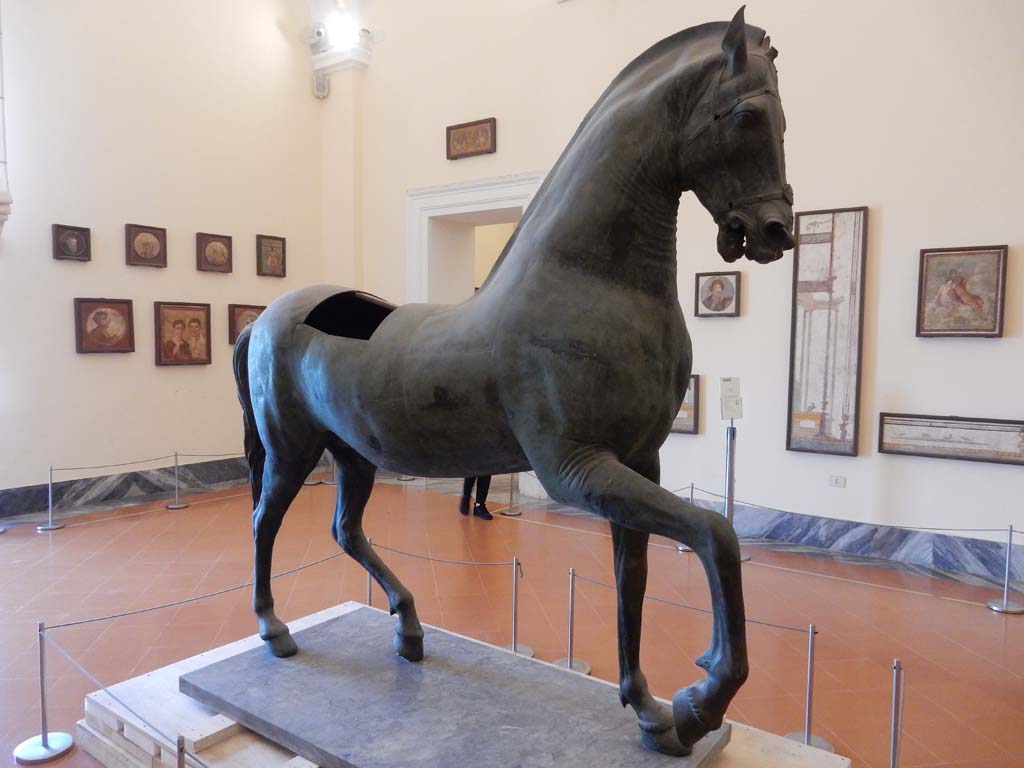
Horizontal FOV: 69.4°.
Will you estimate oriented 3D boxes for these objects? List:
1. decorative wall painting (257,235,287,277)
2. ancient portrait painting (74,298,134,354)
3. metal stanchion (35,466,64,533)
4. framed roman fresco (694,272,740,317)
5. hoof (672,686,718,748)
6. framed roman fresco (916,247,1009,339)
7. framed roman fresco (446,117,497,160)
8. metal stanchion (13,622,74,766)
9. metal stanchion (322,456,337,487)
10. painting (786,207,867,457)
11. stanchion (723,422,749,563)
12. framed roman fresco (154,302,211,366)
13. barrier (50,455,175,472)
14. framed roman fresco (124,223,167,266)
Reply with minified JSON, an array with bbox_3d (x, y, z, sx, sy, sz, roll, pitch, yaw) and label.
[{"bbox_3d":[-2.626,-1.393,8.096,0.050,0.428,0.321,4,5,40],"label":"decorative wall painting"},{"bbox_3d":[-3.744,-0.532,6.816,0.050,0.489,0.483,4,5,40],"label":"ancient portrait painting"},{"bbox_3d":[-3.588,0.889,5.749,0.190,0.502,0.190,-2,5,-32],"label":"metal stanchion"},{"bbox_3d":[1.701,-0.739,6.116,0.352,0.362,0.050,3,5,33],"label":"framed roman fresco"},{"bbox_3d":[0.509,0.919,2.050,0.105,0.135,0.125,3,5,34],"label":"hoof"},{"bbox_3d":[3.139,-0.639,5.170,0.518,0.621,0.050,3,5,33],"label":"framed roman fresco"},{"bbox_3d":[-0.381,-2.320,7.038,0.576,0.325,0.050,4,6,35],"label":"framed roman fresco"},{"bbox_3d":[-1.751,1.130,2.763,0.190,0.502,0.190,-2,5,-33],"label":"metal stanchion"},{"bbox_3d":[-1.830,0.766,7.548,0.190,0.502,0.190,-1,4,-14],"label":"metal stanchion"},{"bbox_3d":[2.245,-0.360,5.271,0.482,1.735,0.050,3,6,34],"label":"painting"},{"bbox_3d":[1.653,0.799,5.596,0.335,1.040,0.335,2,4,17],"label":"stanchion"},{"bbox_3d":[-3.274,-0.495,7.386,0.050,0.615,0.538,4,5,40],"label":"framed roman fresco"},{"bbox_3d":[-3.567,0.720,6.678,0.012,0.030,1.067,4,5,42],"label":"barrier"},{"bbox_3d":[-3.486,-1.310,7.065,0.050,0.372,0.353,4,5,40],"label":"framed roman fresco"}]

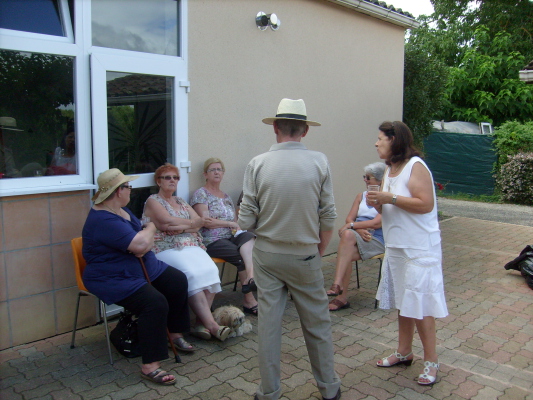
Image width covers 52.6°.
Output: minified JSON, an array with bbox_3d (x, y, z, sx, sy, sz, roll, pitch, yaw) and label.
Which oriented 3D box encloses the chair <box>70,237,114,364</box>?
[{"bbox_3d":[-1.057,0.660,3.820,0.530,0.790,0.480,5,9,37],"label":"chair"}]

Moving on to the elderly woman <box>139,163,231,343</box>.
[{"bbox_3d":[-0.629,0.366,4.170,0.880,1.290,0.540,6,9,39],"label":"elderly woman"}]

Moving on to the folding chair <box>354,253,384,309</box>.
[{"bbox_3d":[0.958,0.515,4.985,0.470,0.800,0.510,6,9,41],"label":"folding chair"}]

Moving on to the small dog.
[{"bbox_3d":[-0.250,0.898,4.154,0.240,0.240,0.380,-5,9,-37],"label":"small dog"}]

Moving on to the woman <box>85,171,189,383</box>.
[{"bbox_3d":[-0.827,0.441,3.644,0.980,1.270,0.600,4,8,31],"label":"woman"}]

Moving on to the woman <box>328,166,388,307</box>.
[{"bbox_3d":[0.801,0.303,4.816,0.500,1.260,0.820,6,9,41],"label":"woman"}]

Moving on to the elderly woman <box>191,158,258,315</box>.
[{"bbox_3d":[-0.287,0.296,4.663,0.540,1.310,0.860,-5,9,-37],"label":"elderly woman"}]

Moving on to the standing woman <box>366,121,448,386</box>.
[{"bbox_3d":[0.906,0.314,3.343,0.540,1.600,0.480,-2,7,-18],"label":"standing woman"}]

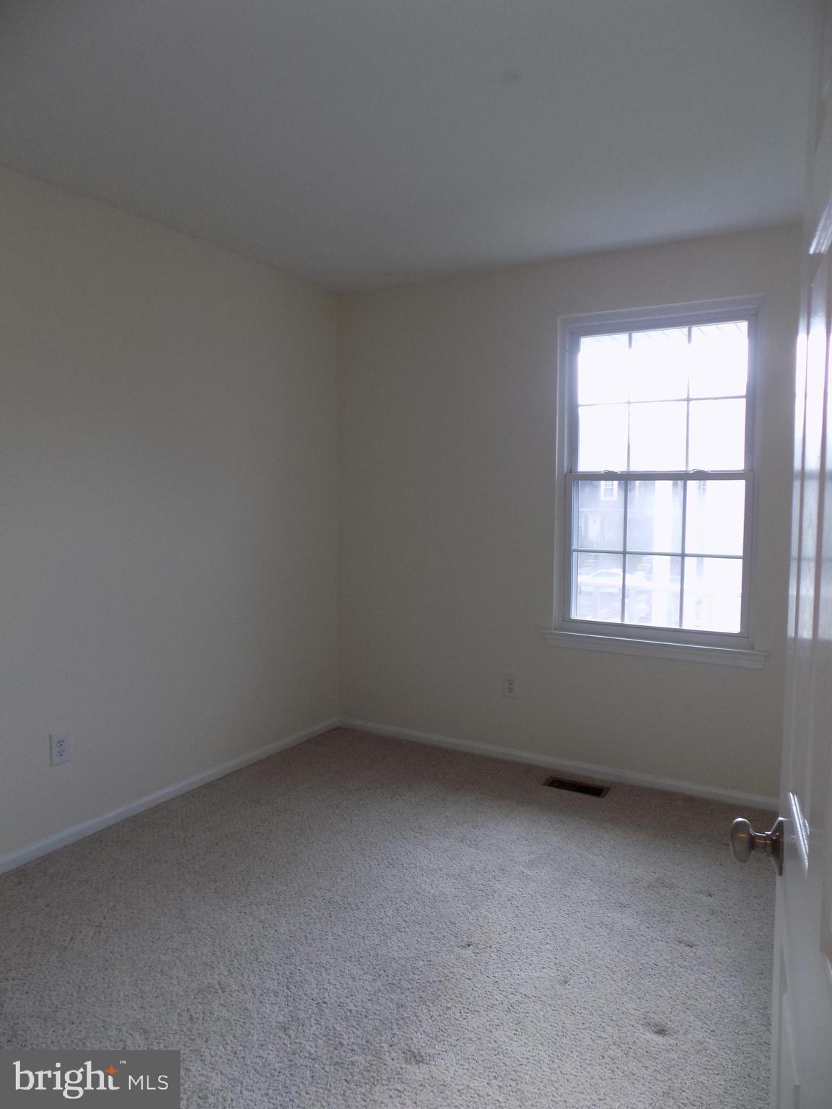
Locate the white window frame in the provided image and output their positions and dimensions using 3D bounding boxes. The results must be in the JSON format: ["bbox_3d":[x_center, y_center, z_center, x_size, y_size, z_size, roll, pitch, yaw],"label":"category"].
[{"bbox_3d":[1.050,-0.311,3.272,0.948,1.536,0.110,3,5,31],"label":"white window frame"}]

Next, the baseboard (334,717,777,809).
[{"bbox_3d":[0.601,1.003,3.615,2.420,0.068,0.018,3,5,31],"label":"baseboard"}]

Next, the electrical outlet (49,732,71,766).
[{"bbox_3d":[-1.316,0.717,2.724,0.010,0.116,0.072,3,5,31],"label":"electrical outlet"}]

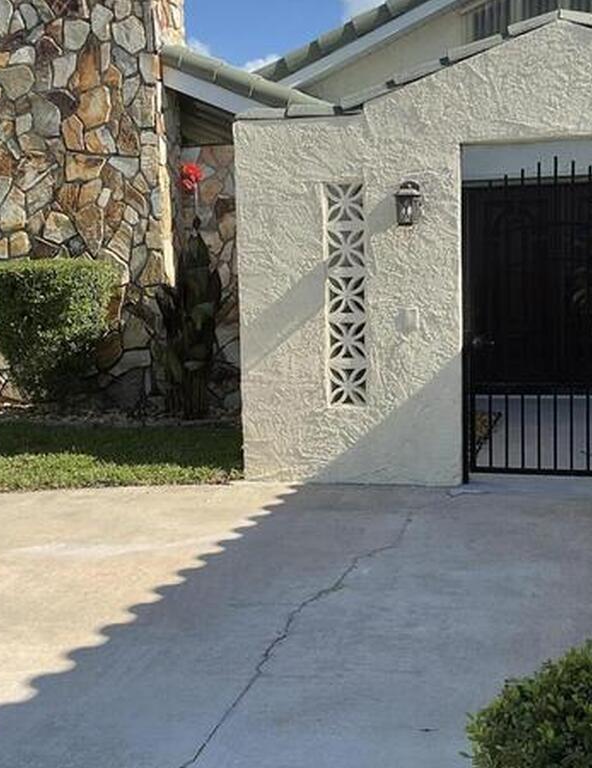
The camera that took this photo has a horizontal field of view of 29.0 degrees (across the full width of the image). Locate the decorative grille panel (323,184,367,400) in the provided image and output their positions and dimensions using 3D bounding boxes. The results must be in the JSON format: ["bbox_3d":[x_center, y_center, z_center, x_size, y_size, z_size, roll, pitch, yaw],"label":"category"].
[{"bbox_3d":[0.337,-0.597,7.623,0.305,1.500,0.100,0,6,15],"label":"decorative grille panel"}]

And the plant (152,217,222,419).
[{"bbox_3d":[-1.034,-0.634,10.900,0.620,1.906,0.580,0,6,15],"label":"plant"}]

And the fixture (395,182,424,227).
[{"bbox_3d":[0.718,-1.153,7.304,0.175,0.290,0.190,0,6,15],"label":"fixture"}]

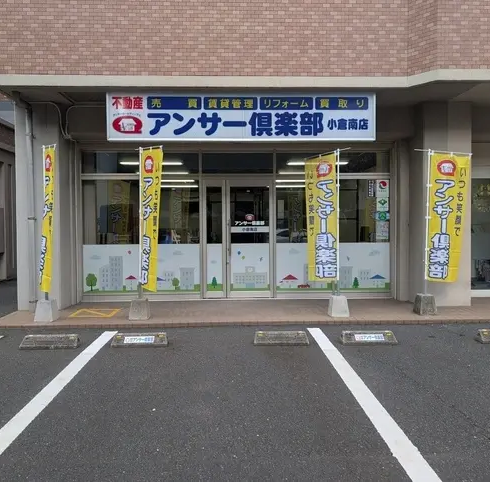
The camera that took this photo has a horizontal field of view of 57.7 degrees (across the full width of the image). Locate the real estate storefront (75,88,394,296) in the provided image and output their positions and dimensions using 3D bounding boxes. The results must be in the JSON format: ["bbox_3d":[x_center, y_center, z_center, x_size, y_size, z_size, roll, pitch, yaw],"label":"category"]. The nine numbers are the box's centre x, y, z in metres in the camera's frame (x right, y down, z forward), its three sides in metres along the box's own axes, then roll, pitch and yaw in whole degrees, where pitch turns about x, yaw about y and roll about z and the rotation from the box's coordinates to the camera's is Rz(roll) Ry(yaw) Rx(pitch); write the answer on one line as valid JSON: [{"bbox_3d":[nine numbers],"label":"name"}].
[{"bbox_3d":[-0.100,-0.550,7.000,5.250,3.100,1.200,0,1,-2],"label":"real estate storefront"}]

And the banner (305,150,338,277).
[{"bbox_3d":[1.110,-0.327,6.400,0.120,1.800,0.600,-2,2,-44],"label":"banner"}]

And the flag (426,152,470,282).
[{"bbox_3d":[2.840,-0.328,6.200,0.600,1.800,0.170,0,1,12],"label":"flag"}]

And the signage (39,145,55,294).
[{"bbox_3d":[-2.560,-0.290,5.790,0.130,1.820,0.600,-1,2,-33],"label":"signage"}]

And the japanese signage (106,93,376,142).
[{"bbox_3d":[-0.056,-1.736,6.310,3.770,0.680,0.180,0,1,-2],"label":"japanese signage"}]

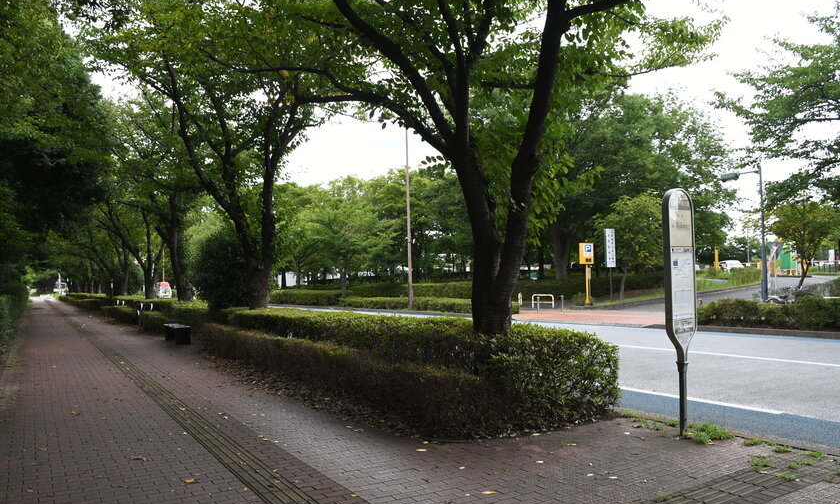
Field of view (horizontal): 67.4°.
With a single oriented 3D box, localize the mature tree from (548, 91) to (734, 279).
[{"bbox_3d":[15.832,-4.761,46.500,12.000,13.800,12.500,0,-3,-32],"label":"mature tree"}]

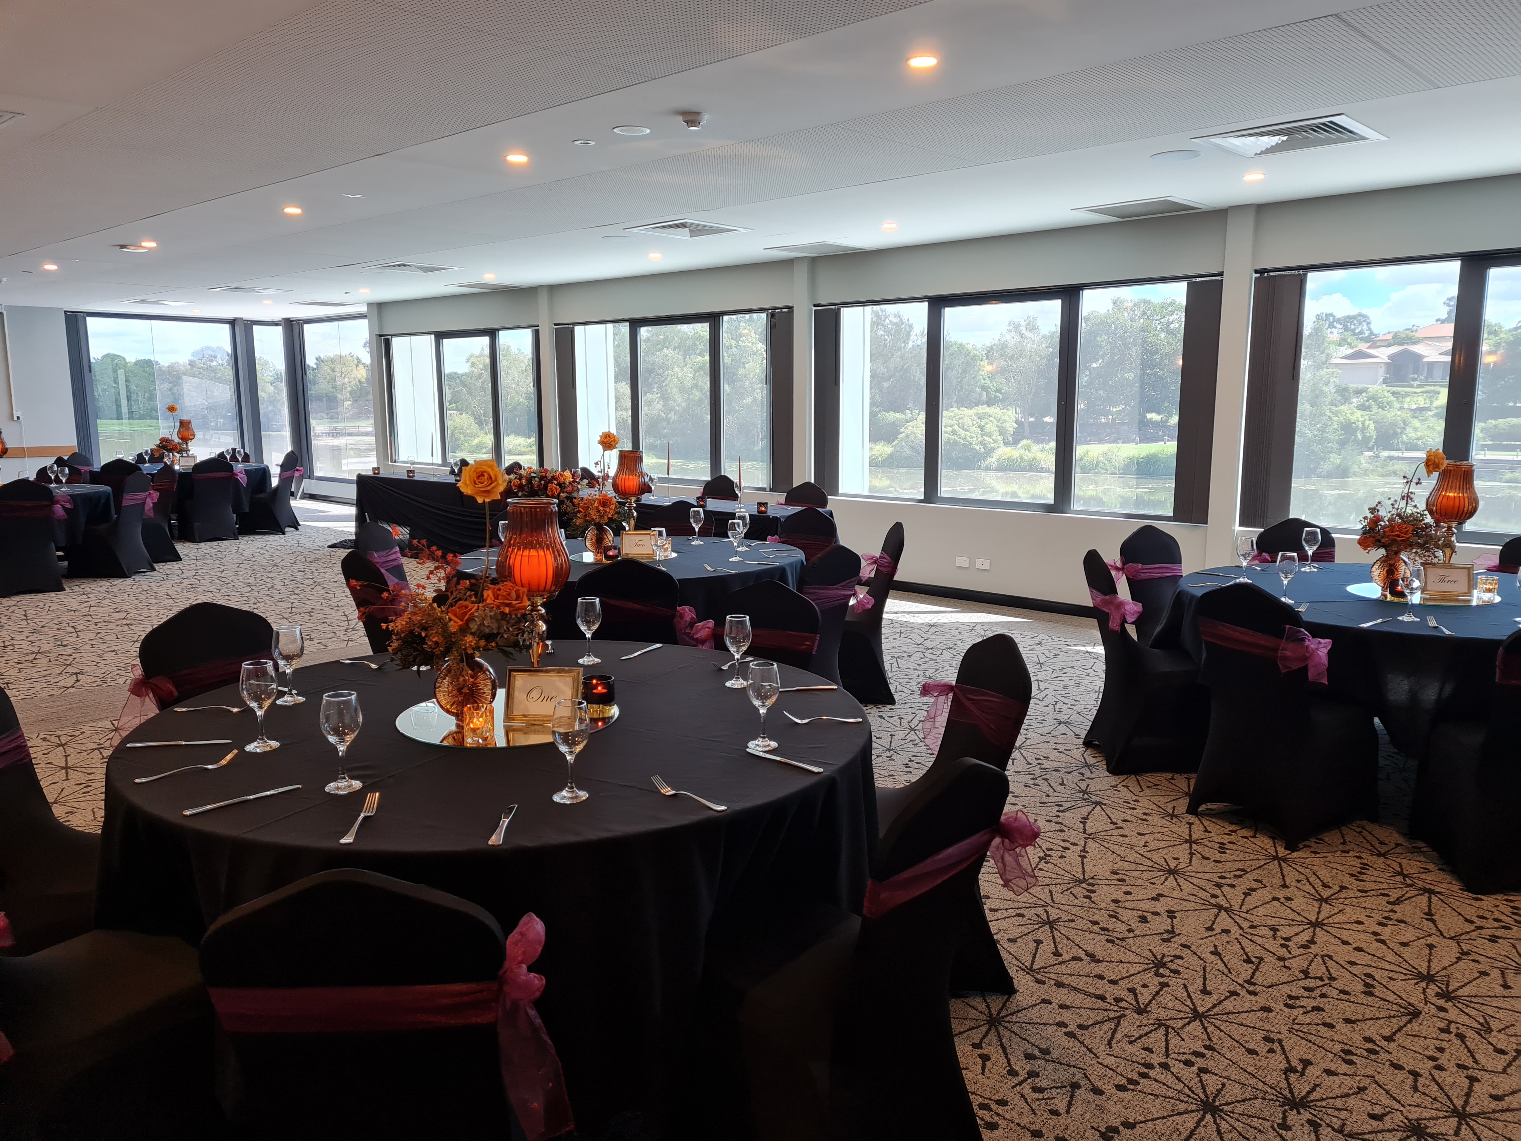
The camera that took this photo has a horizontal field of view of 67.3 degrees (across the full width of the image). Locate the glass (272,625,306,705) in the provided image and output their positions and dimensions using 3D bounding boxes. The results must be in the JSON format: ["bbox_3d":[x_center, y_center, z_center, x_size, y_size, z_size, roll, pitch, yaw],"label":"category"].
[{"bbox_3d":[-1.289,0.256,3.120,0.080,0.198,0.080,-4,9,-23],"label":"glass"}]

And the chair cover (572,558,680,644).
[{"bbox_3d":[-0.544,0.365,4.907,0.450,0.910,0.580,-1,9,-6],"label":"chair cover"}]

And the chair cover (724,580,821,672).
[{"bbox_3d":[-0.088,0.529,3.977,0.450,0.920,0.570,4,10,25],"label":"chair cover"}]

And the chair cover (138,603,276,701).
[{"bbox_3d":[-1.557,0.572,3.572,0.580,0.910,0.450,5,10,32],"label":"chair cover"}]

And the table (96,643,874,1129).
[{"bbox_3d":[-0.634,0.662,3.021,1.920,0.580,1.920,-2,9,-12],"label":"table"}]

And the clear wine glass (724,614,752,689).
[{"bbox_3d":[-0.070,0.227,3.274,0.084,0.202,0.084,0,9,0],"label":"clear wine glass"}]

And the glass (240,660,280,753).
[{"bbox_3d":[-1.168,0.316,2.665,0.080,0.198,0.080,8,12,43],"label":"glass"}]

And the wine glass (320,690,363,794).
[{"bbox_3d":[-0.887,0.363,2.416,0.084,0.202,0.084,0,9,0],"label":"wine glass"}]

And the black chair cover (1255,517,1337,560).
[{"bbox_3d":[2.821,0.221,5.895,0.450,0.920,0.570,1,9,6],"label":"black chair cover"}]

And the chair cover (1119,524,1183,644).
[{"bbox_3d":[2.111,0.252,5.648,0.450,0.915,0.560,-6,10,-32],"label":"chair cover"}]

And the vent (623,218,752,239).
[{"bbox_3d":[-0.501,-2.397,8.004,0.650,0.050,0.650,8,12,43],"label":"vent"}]

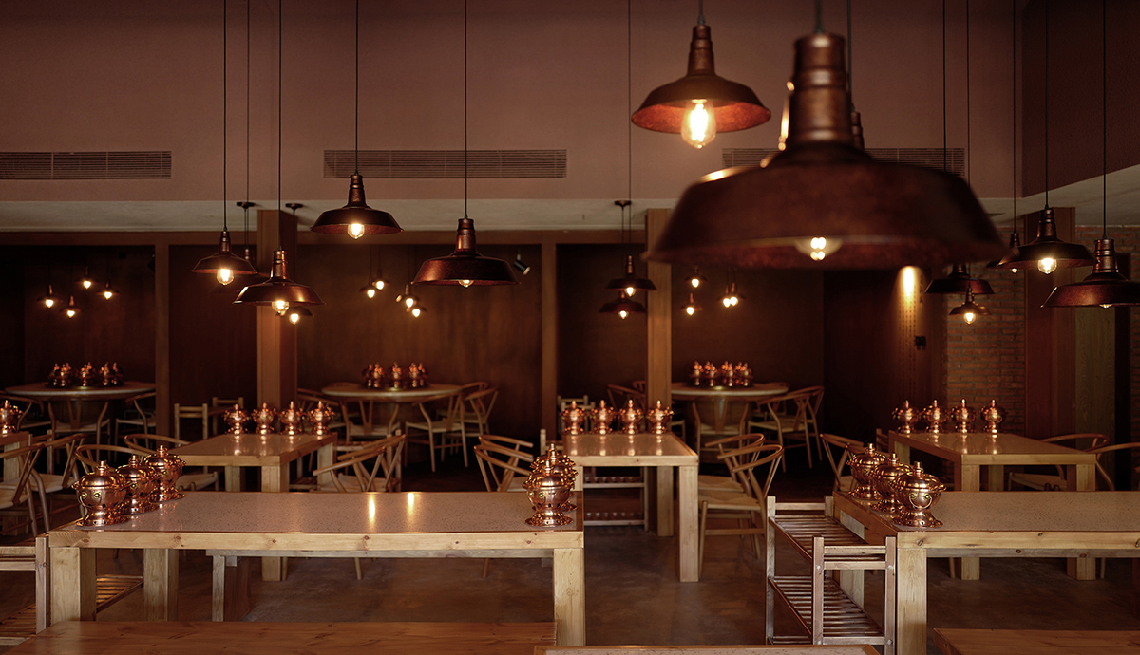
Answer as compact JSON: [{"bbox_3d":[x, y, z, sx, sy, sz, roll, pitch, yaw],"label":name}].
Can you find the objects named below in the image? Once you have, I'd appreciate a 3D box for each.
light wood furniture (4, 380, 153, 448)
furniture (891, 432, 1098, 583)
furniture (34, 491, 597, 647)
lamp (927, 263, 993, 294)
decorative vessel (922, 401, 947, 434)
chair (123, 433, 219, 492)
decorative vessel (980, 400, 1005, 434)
[{"bbox_3d":[-5.250,1.040,9.732,1.512,0.790,1.512,0,-1,0],"label":"light wood furniture"},{"bbox_3d":[2.755,1.136,5.880,0.800,0.752,1.200,0,0,1],"label":"furniture"},{"bbox_3d":[-0.934,1.141,3.706,1.982,0.761,0.847,0,-1,1],"label":"furniture"},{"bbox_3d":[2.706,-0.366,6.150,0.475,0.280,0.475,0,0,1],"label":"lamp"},{"bbox_3d":[2.631,0.645,6.400,0.195,0.245,0.190,0,0,1],"label":"decorative vessel"},{"bbox_3d":[-2.906,1.165,6.360,0.558,0.761,0.558,0,-1,1],"label":"chair"},{"bbox_3d":[3.056,0.645,6.400,0.197,0.245,0.190,0,0,1],"label":"decorative vessel"}]

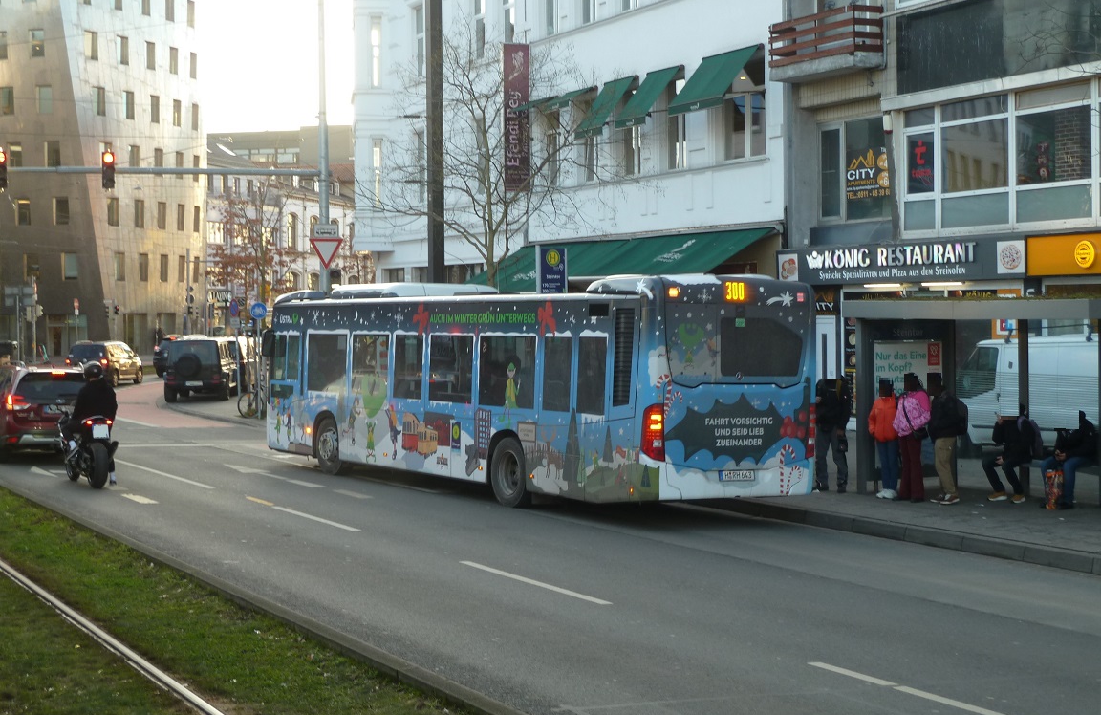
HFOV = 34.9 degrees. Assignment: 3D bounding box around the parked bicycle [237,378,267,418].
[{"bbox_3d":[-7.206,1.095,45.086,1.750,1.080,0.580,-1,2,-14],"label":"parked bicycle"}]

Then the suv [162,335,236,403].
[{"bbox_3d":[-11.411,0.361,57.174,1.920,1.960,4.750,-1,2,-5],"label":"suv"}]

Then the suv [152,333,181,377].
[{"bbox_3d":[-15.209,-0.066,75.977,1.860,1.720,4.500,0,2,22],"label":"suv"}]

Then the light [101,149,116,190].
[{"bbox_3d":[-11.118,-4.712,44.000,0.310,0.950,0.330,-1,2,-24],"label":"light"}]

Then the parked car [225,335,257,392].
[{"bbox_3d":[-11.710,0.205,63.175,1.880,1.860,4.600,-1,2,-5],"label":"parked car"}]

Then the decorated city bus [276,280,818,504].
[{"bbox_3d":[-0.850,0.422,26.325,2.560,3.080,12.120,0,1,-31],"label":"decorated city bus"}]

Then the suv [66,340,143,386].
[{"bbox_3d":[-17.059,0.218,67.178,1.770,1.660,4.250,0,2,5],"label":"suv"}]

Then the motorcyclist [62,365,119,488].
[{"bbox_3d":[-6.575,0.946,25.100,0.640,1.740,0.820,-1,2,-28],"label":"motorcyclist"}]

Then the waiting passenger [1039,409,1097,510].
[{"bbox_3d":[6.622,1.304,22.300,0.680,1.260,0.520,-1,2,-22],"label":"waiting passenger"}]

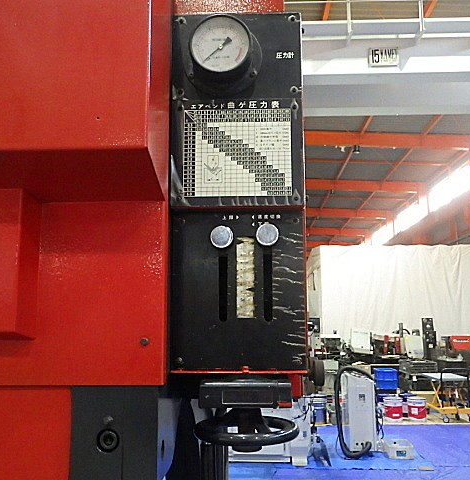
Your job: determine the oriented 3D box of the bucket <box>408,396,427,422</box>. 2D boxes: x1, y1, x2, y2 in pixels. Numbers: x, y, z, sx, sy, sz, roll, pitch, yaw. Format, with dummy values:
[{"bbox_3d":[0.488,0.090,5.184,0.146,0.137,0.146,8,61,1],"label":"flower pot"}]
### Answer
[{"bbox_3d":[2.914,2.711,8.275,0.300,0.357,0.300,0,-9,0],"label":"bucket"}]

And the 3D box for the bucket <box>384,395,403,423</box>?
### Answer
[{"bbox_3d":[2.532,2.711,8.276,0.300,0.357,0.300,0,-9,0],"label":"bucket"}]

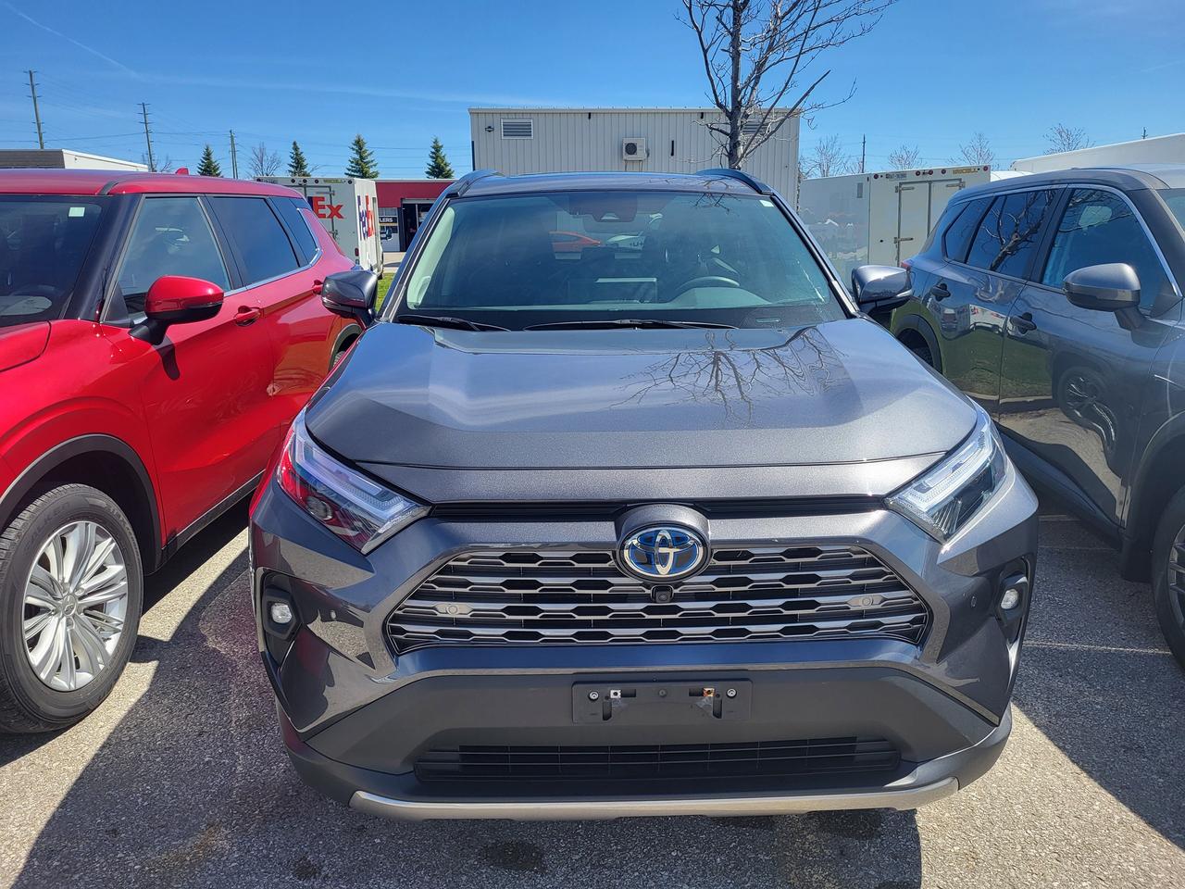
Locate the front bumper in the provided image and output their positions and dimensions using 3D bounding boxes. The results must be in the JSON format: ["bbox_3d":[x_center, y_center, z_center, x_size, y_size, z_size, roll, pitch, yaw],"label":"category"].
[{"bbox_3d":[0.130,0.402,1.951,1.820,0.660,0.540,-1,12,-1],"label":"front bumper"}]

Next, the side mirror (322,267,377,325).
[{"bbox_3d":[-0.856,-0.517,3.139,0.220,0.200,0.150,-1,12,-1],"label":"side mirror"}]

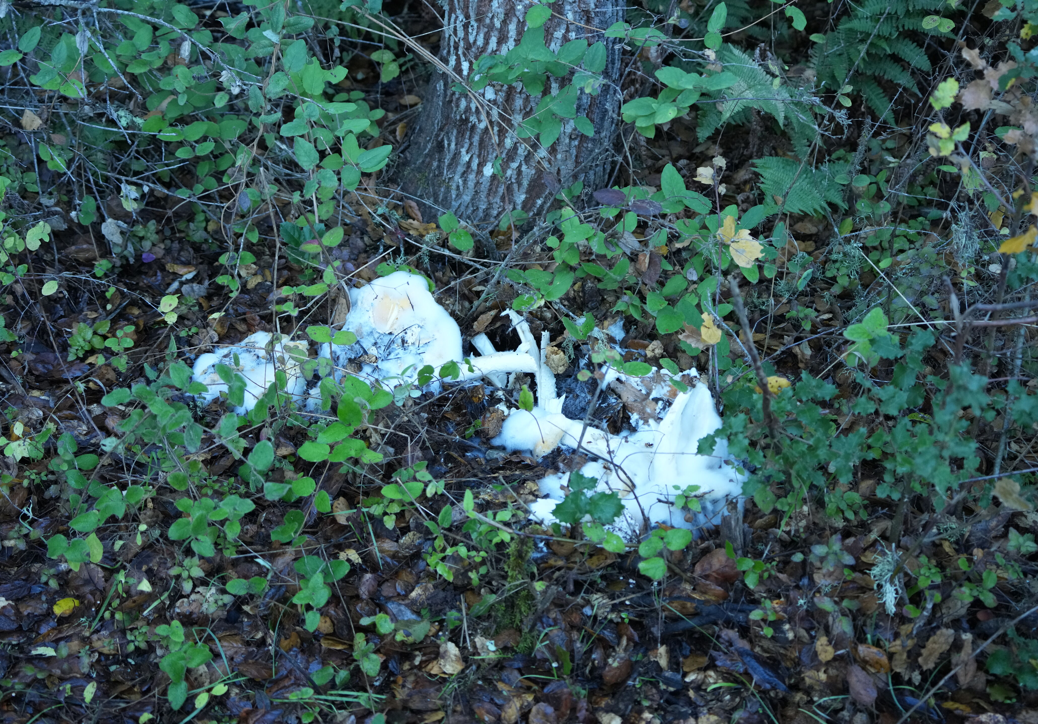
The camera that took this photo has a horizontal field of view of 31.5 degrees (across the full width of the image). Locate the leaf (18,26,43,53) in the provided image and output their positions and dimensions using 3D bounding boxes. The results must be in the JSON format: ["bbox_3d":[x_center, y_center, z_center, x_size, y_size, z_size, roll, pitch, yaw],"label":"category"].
[{"bbox_3d":[-0.823,-0.545,3.100,0.030,0.010,0.054,33,80,6],"label":"leaf"}]

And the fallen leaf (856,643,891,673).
[{"bbox_3d":[0.468,0.390,2.419,0.033,0.018,0.061,-20,40,-27],"label":"fallen leaf"}]

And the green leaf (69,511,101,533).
[{"bbox_3d":[-0.557,0.206,2.360,0.042,0.010,0.032,-16,58,-10],"label":"green leaf"}]

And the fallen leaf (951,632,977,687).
[{"bbox_3d":[0.586,0.392,2.420,0.034,0.014,0.087,9,46,8],"label":"fallen leaf"}]

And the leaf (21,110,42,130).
[{"bbox_3d":[-0.795,-0.394,3.000,0.032,0.010,0.041,-13,64,-6],"label":"leaf"}]

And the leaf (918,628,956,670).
[{"bbox_3d":[0.511,0.351,2.250,0.028,0.012,0.069,35,61,23],"label":"leaf"}]

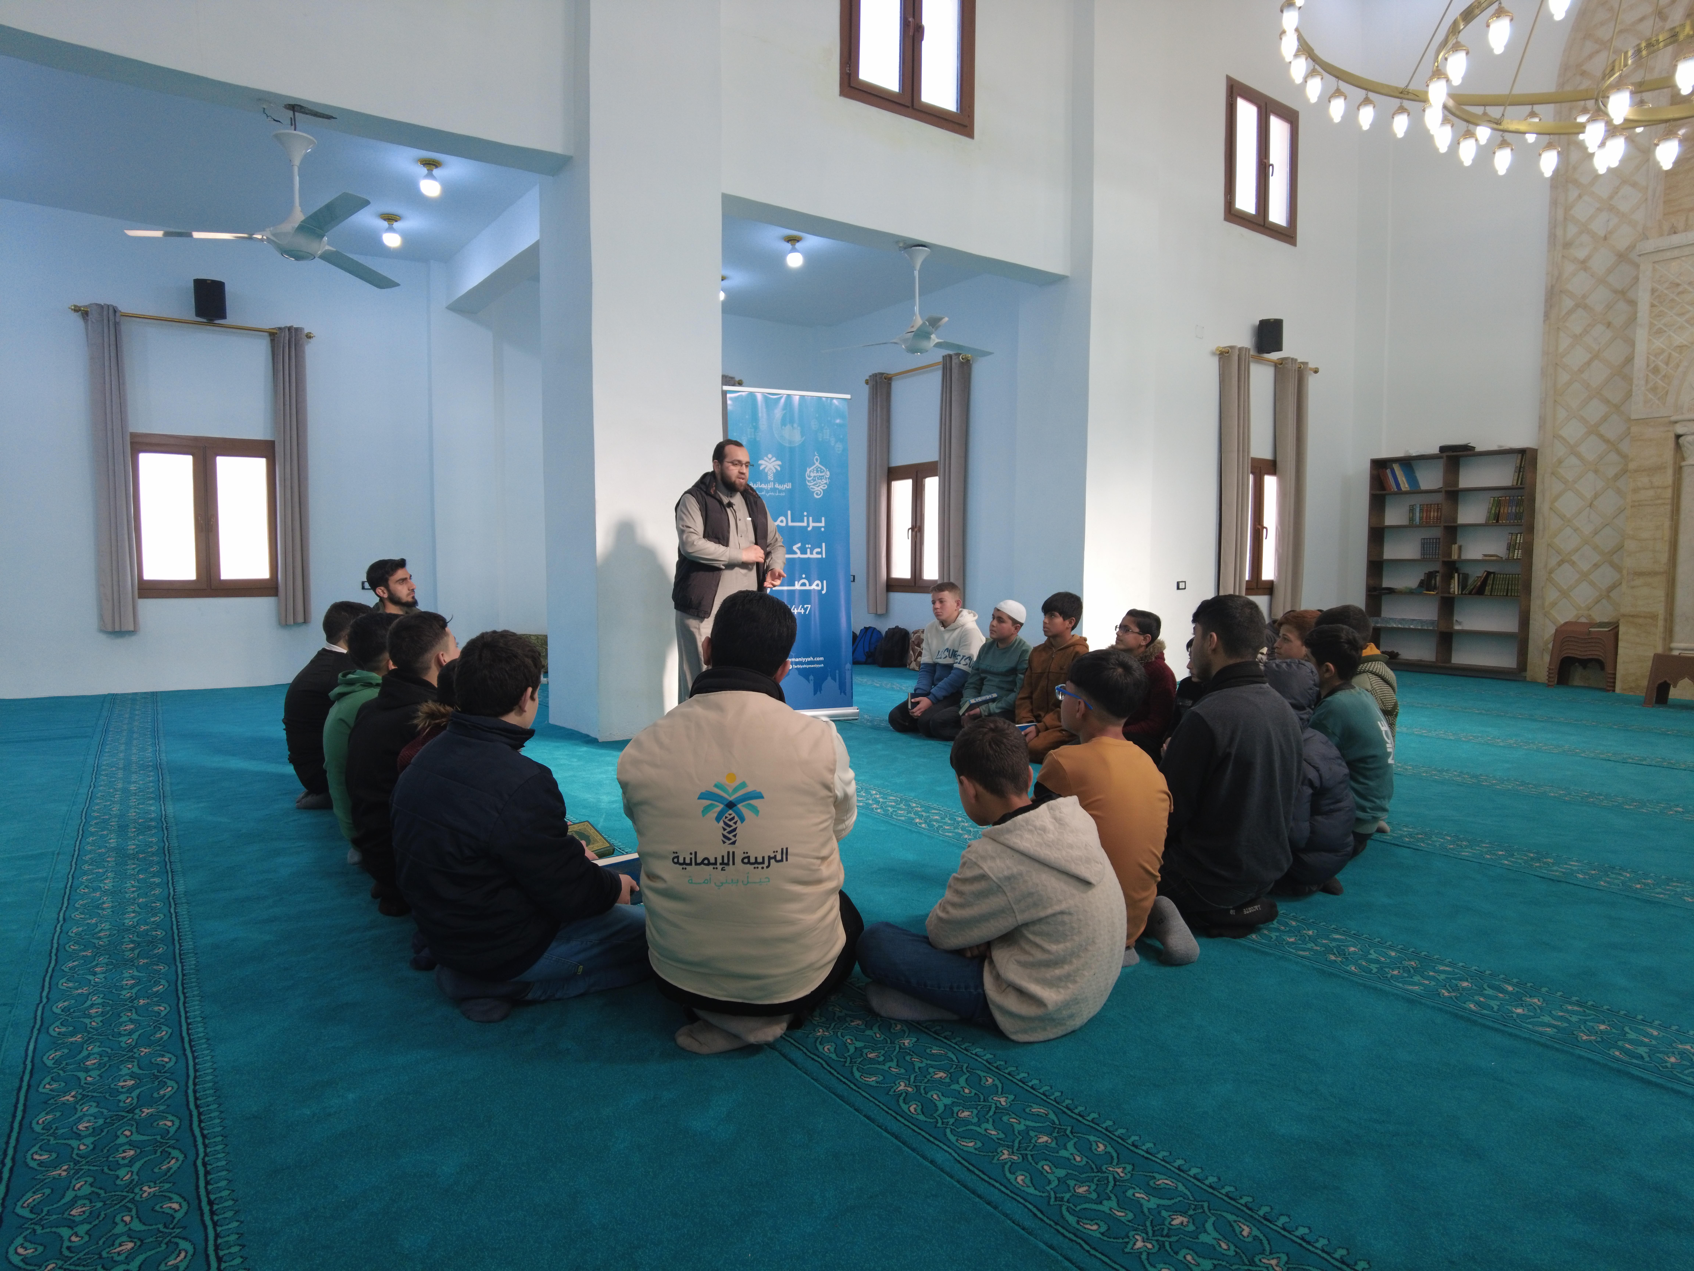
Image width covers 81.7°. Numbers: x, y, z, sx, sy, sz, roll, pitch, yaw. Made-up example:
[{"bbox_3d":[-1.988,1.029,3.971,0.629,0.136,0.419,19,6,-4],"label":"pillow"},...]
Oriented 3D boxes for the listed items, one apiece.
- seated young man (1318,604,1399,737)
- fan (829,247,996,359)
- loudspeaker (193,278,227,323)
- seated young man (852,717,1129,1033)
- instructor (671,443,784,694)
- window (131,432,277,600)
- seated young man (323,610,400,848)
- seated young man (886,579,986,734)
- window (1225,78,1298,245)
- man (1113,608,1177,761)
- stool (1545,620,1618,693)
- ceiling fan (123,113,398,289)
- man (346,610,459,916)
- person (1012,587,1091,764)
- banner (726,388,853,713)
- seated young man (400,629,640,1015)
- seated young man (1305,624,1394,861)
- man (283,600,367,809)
[{"bbox_3d":[2.046,0.293,4.149,0.620,0.820,0.480,2,4,28],"label":"seated young man"},{"bbox_3d":[0.399,-2.345,6.896,1.220,0.757,1.320,2,5,22],"label":"fan"},{"bbox_3d":[-4.800,-2.525,7.379,0.210,0.280,0.190,-3,5,-36],"label":"loudspeaker"},{"bbox_3d":[0.352,0.500,2.277,0.540,0.628,0.530,-4,6,-42],"label":"seated young man"},{"bbox_3d":[-0.680,-0.256,5.492,0.580,1.666,0.420,-3,5,-33],"label":"instructor"},{"bbox_3d":[-5.193,-0.959,7.952,0.980,1.300,0.100,-2,5,-36],"label":"window"},{"bbox_3d":[-1.580,0.321,3.490,0.460,0.808,0.620,4,6,45],"label":"seated young man"},{"bbox_3d":[0.640,0.122,5.788,0.450,0.868,0.600,4,6,41],"label":"seated young man"},{"bbox_3d":[3.721,-4.229,8.803,1.164,1.203,0.080,-3,5,-36],"label":"window"},{"bbox_3d":[1.419,0.263,4.729,0.620,0.800,0.460,-2,4,-28],"label":"man"},{"bbox_3d":[6.240,0.179,8.268,0.470,0.540,0.350,4,5,43],"label":"stool"},{"bbox_3d":[-2.786,-2.177,4.735,1.220,0.700,1.320,-1,4,-18],"label":"ceiling fan"},{"bbox_3d":[-1.177,0.346,3.011,0.500,0.840,0.640,4,5,45],"label":"man"},{"bbox_3d":[1.080,0.203,5.165,0.640,0.860,0.460,-2,4,-32],"label":"person"},{"bbox_3d":[-0.332,-0.487,6.217,0.836,2.091,0.160,-1,4,-20],"label":"banner"},{"bbox_3d":[-0.772,0.398,2.393,0.520,0.820,0.660,4,5,45],"label":"seated young man"},{"bbox_3d":[1.670,0.340,3.542,0.620,0.762,0.460,4,5,40],"label":"seated young man"},{"bbox_3d":[-2.046,0.267,4.188,0.640,0.840,0.500,-3,5,-43],"label":"man"}]

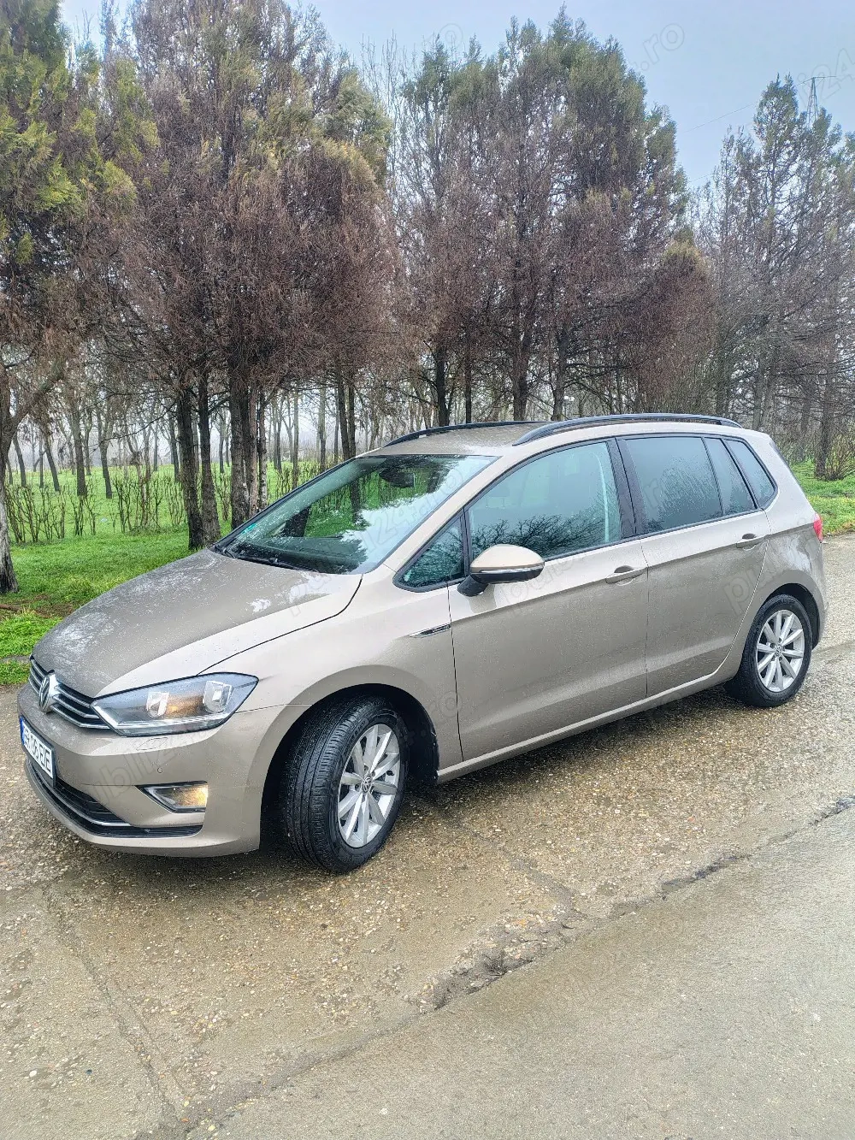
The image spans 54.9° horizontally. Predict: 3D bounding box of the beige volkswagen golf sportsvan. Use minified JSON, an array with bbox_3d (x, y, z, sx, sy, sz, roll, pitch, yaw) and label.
[{"bbox_3d":[0.287,0.063,4.295,4.340,1.590,1.840,-9,11,-35],"label":"beige volkswagen golf sportsvan"}]

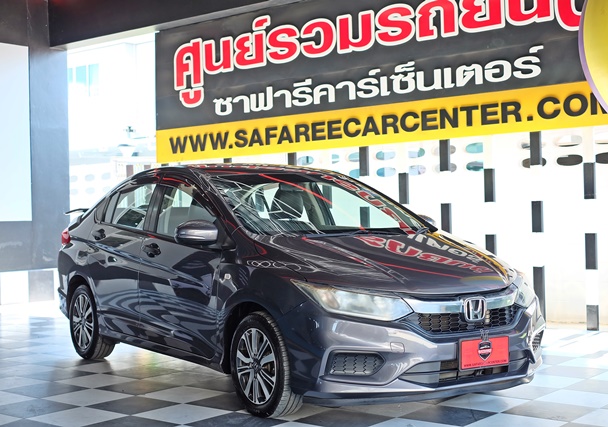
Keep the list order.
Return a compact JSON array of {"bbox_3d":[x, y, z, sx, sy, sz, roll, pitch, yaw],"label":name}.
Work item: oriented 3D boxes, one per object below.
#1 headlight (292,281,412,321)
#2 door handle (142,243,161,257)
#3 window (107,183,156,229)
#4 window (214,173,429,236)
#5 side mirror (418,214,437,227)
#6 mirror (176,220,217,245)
[{"bbox_3d":[0.238,0.439,4.808,0.400,0.200,0.540,-1,0,-34],"label":"headlight"},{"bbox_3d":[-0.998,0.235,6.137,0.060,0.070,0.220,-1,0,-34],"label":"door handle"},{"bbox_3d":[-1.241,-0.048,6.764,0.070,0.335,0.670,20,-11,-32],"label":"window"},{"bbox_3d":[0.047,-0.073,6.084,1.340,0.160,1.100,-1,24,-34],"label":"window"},{"bbox_3d":[0.812,0.090,6.508,0.250,0.150,0.140,-1,0,-34],"label":"side mirror"},{"bbox_3d":[-0.636,0.113,5.544,0.250,0.150,0.140,-1,0,-34],"label":"mirror"}]

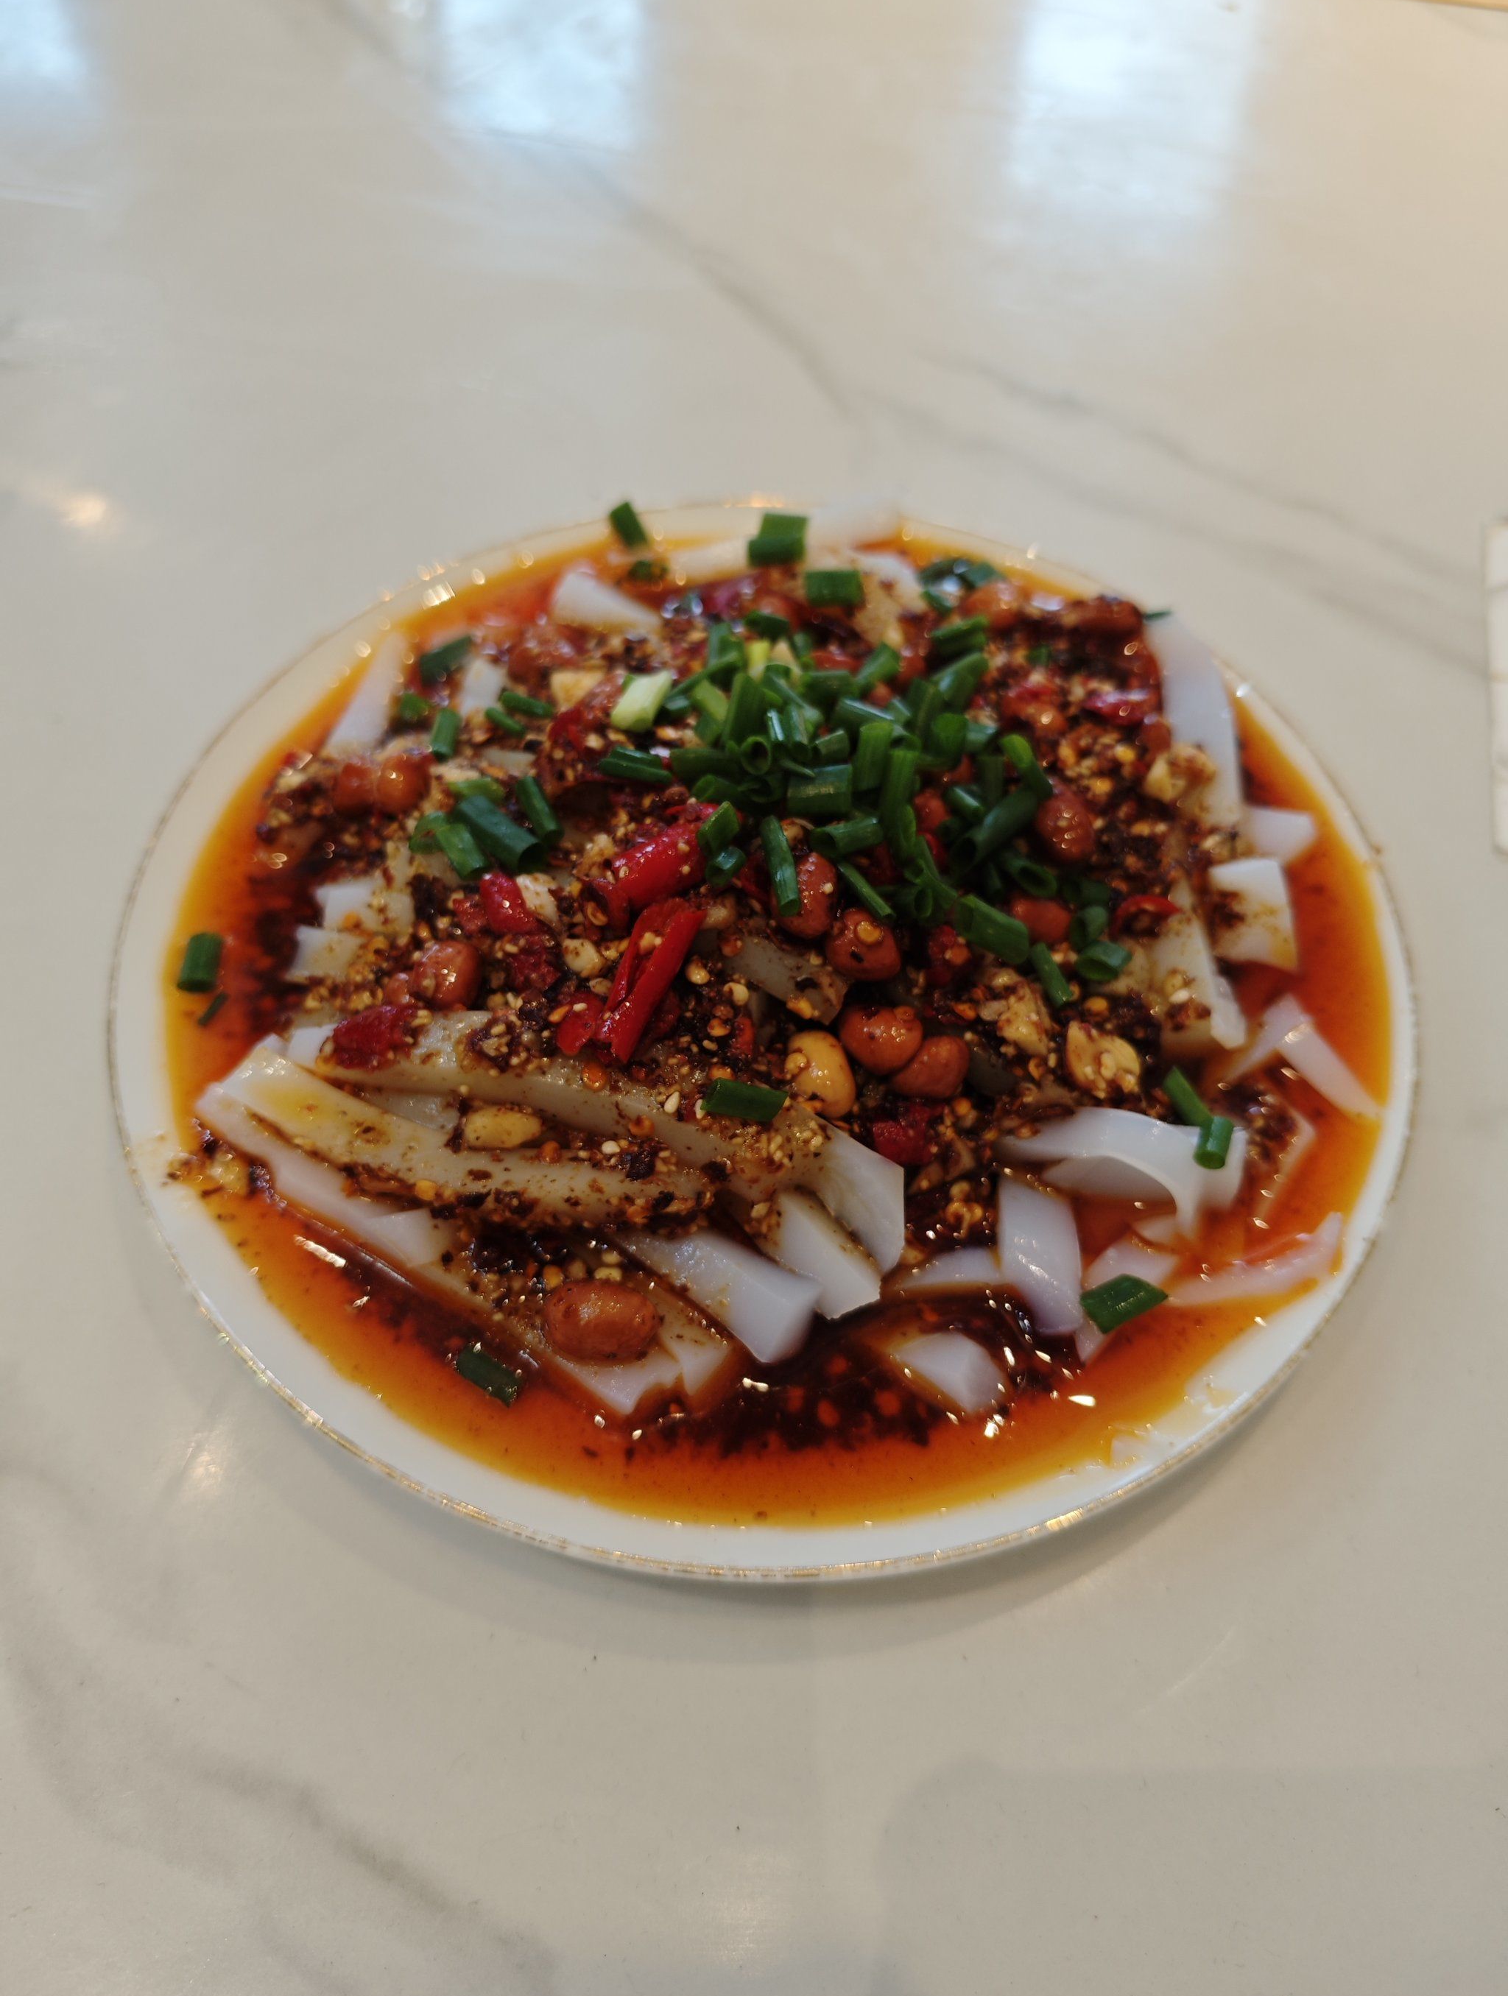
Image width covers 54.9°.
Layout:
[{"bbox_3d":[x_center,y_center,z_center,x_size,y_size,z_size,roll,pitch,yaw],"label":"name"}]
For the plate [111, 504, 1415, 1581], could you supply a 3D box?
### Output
[{"bbox_3d":[0.002,-0.007,0.254,0.212,0.026,0.212,0,56,0],"label":"plate"}]

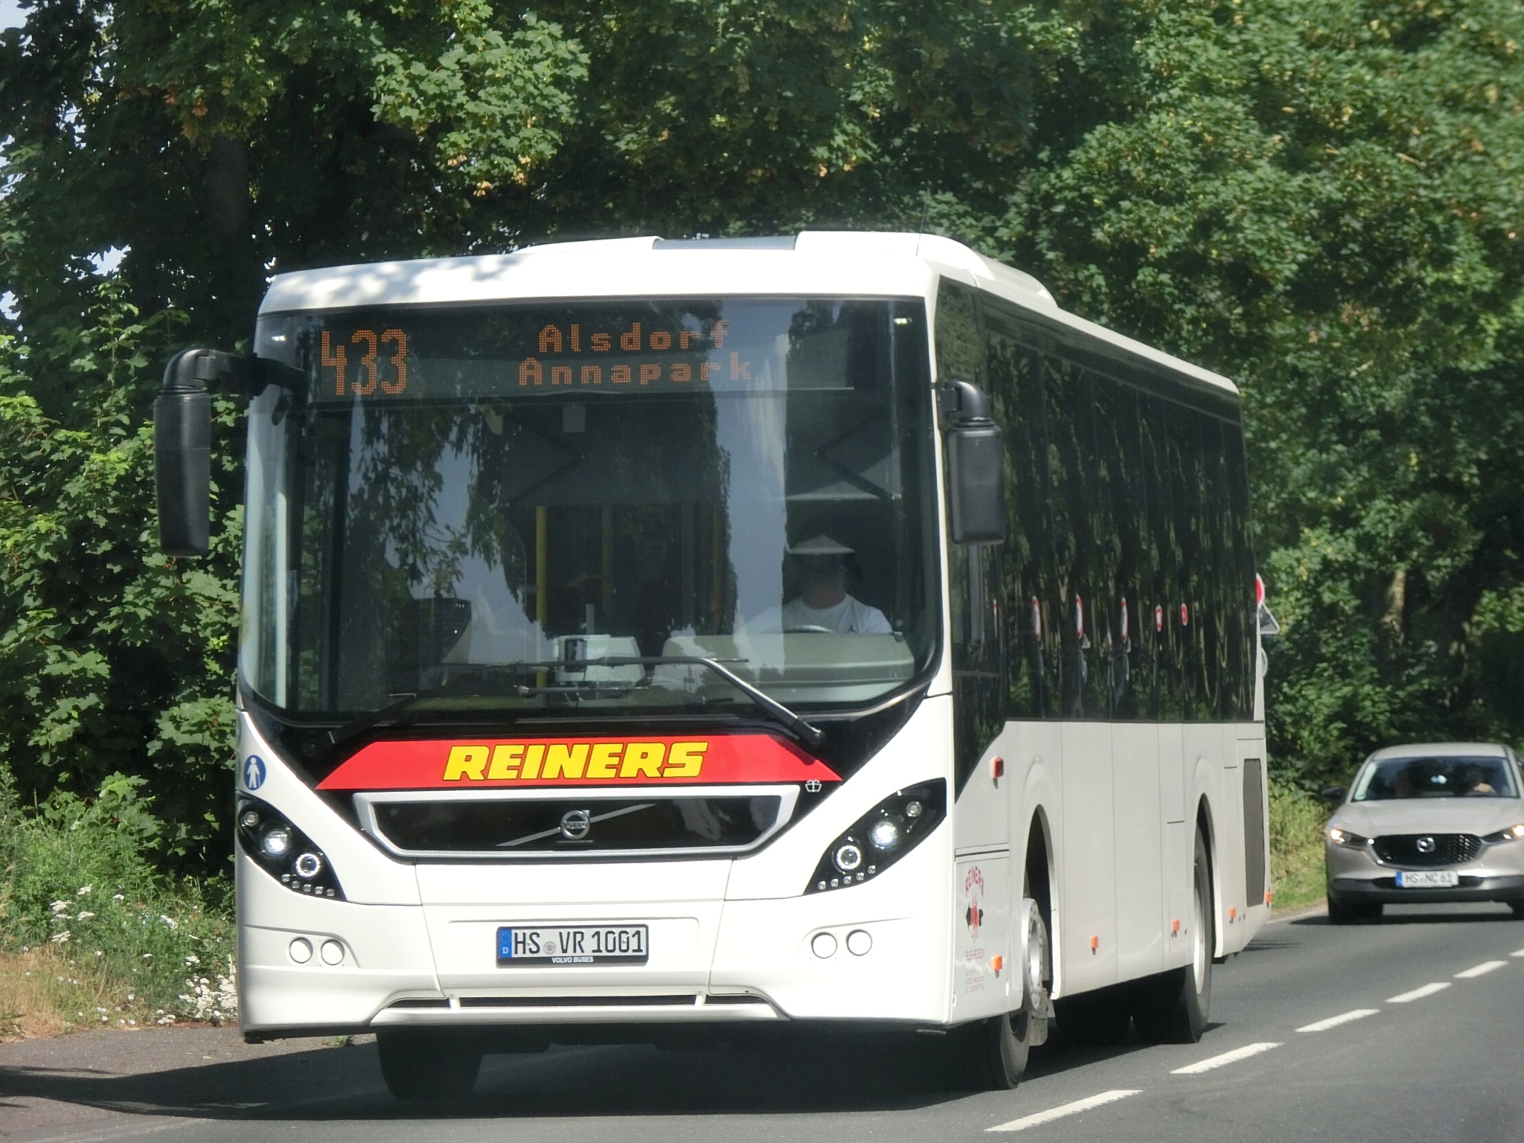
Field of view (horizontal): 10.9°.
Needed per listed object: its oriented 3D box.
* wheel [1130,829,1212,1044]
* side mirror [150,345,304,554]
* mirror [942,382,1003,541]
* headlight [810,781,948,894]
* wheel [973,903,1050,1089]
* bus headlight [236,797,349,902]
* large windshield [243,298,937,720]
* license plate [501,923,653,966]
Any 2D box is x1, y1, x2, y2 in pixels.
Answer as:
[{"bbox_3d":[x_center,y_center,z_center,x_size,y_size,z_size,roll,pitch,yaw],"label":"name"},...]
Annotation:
[{"bbox_3d":[1.800,1.611,35.849,0.281,0.970,0.970,-1,-1,9],"label":"wheel"},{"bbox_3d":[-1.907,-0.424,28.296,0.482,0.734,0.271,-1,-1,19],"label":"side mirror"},{"bbox_3d":[0.734,-0.389,28.087,0.221,0.583,0.221,-1,-1,-3],"label":"mirror"},{"bbox_3d":[0.393,0.921,27.792,0.462,0.392,0.271,-1,-1,9],"label":"headlight"},{"bbox_3d":[0.840,1.468,30.336,0.281,0.970,0.970,-1,-1,9],"label":"wheel"},{"bbox_3d":[-1.659,0.965,28.135,0.462,0.392,0.271,-1,-1,9],"label":"bus headlight"},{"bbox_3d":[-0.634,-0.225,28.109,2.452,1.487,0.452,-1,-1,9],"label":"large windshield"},{"bbox_3d":[-0.656,1.296,27.777,0.533,0.126,0.020,-1,-1,9],"label":"license plate"}]

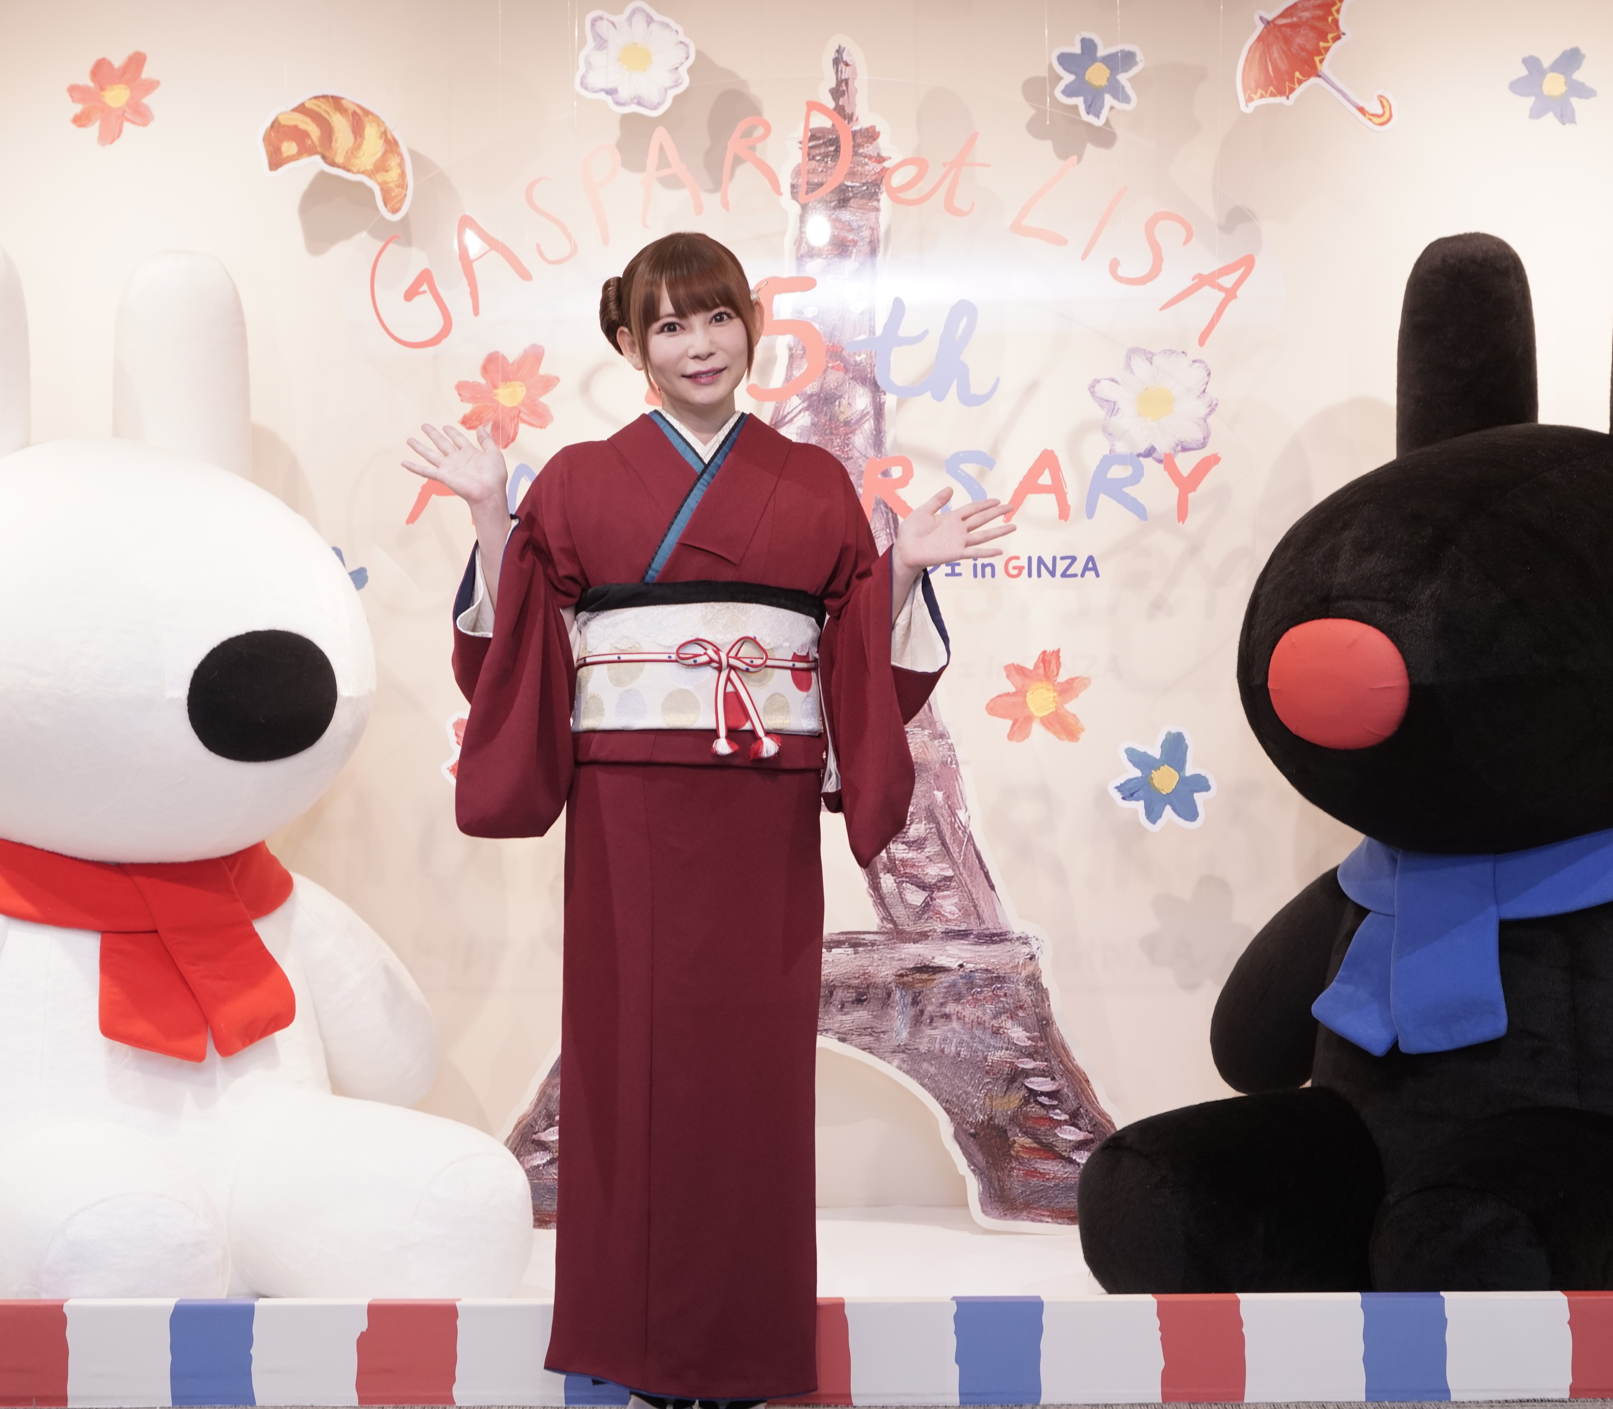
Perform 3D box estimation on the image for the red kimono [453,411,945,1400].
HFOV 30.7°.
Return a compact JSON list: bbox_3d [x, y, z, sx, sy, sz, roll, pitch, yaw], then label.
[{"bbox_3d":[-0.142,0.254,3.953,0.662,1.296,0.400,0,-3,-4],"label":"red kimono"}]

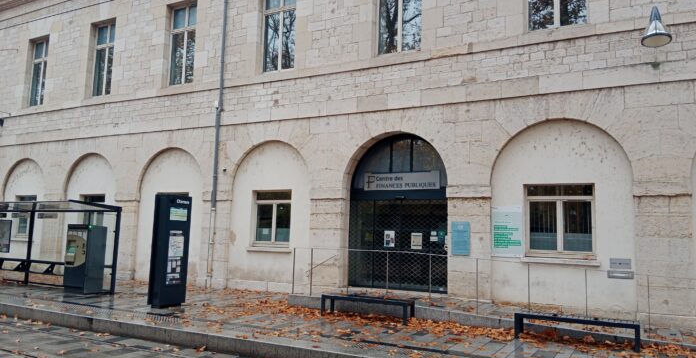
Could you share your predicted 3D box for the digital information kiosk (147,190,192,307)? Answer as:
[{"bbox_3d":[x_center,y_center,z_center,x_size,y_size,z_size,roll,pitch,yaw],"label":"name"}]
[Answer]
[{"bbox_3d":[-4.326,1.772,12.771,0.420,2.620,0.780,-2,-8,28],"label":"digital information kiosk"}]

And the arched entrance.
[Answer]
[{"bbox_3d":[1.349,0.906,14.734,3.026,4.366,0.500,-2,-7,27],"label":"arched entrance"}]

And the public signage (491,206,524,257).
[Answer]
[{"bbox_3d":[3.982,1.318,13.068,0.802,1.229,0.040,-2,-7,27],"label":"public signage"}]

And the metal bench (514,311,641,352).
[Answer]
[{"bbox_3d":[4.142,2.754,9.506,2.034,0.455,0.460,-2,-8,28],"label":"metal bench"}]

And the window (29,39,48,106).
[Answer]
[{"bbox_3d":[-13.587,-4.716,23.252,1.319,2.984,0.180,-2,-7,27],"label":"window"}]

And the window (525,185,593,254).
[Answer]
[{"bbox_3d":[5.184,1.002,12.797,1.582,1.759,0.200,-2,-8,28],"label":"window"}]

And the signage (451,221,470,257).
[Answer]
[{"bbox_3d":[2.909,1.542,13.505,0.484,0.848,0.050,-2,-8,28],"label":"signage"}]

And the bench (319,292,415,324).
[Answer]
[{"bbox_3d":[0.429,2.879,11.587,2.064,0.455,0.460,-2,-8,28],"label":"bench"}]

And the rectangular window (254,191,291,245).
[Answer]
[{"bbox_3d":[-2.364,1.281,16.626,1.406,1.797,0.150,-2,-7,27],"label":"rectangular window"}]

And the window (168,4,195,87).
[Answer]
[{"bbox_3d":[-6.058,-4.956,19.349,1.457,3.006,0.180,-2,-7,27],"label":"window"}]

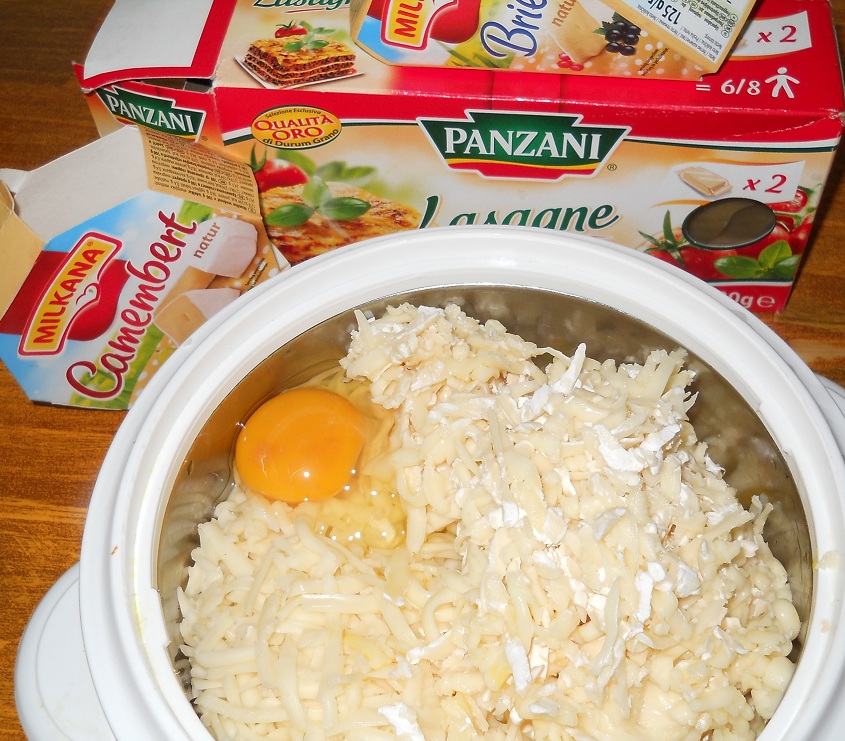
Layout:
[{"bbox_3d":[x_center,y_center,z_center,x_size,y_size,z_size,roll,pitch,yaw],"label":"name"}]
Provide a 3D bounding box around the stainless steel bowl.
[{"bbox_3d":[0.016,0.058,0.310,0.156,0.064,0.156,-2,54,2],"label":"stainless steel bowl"}]

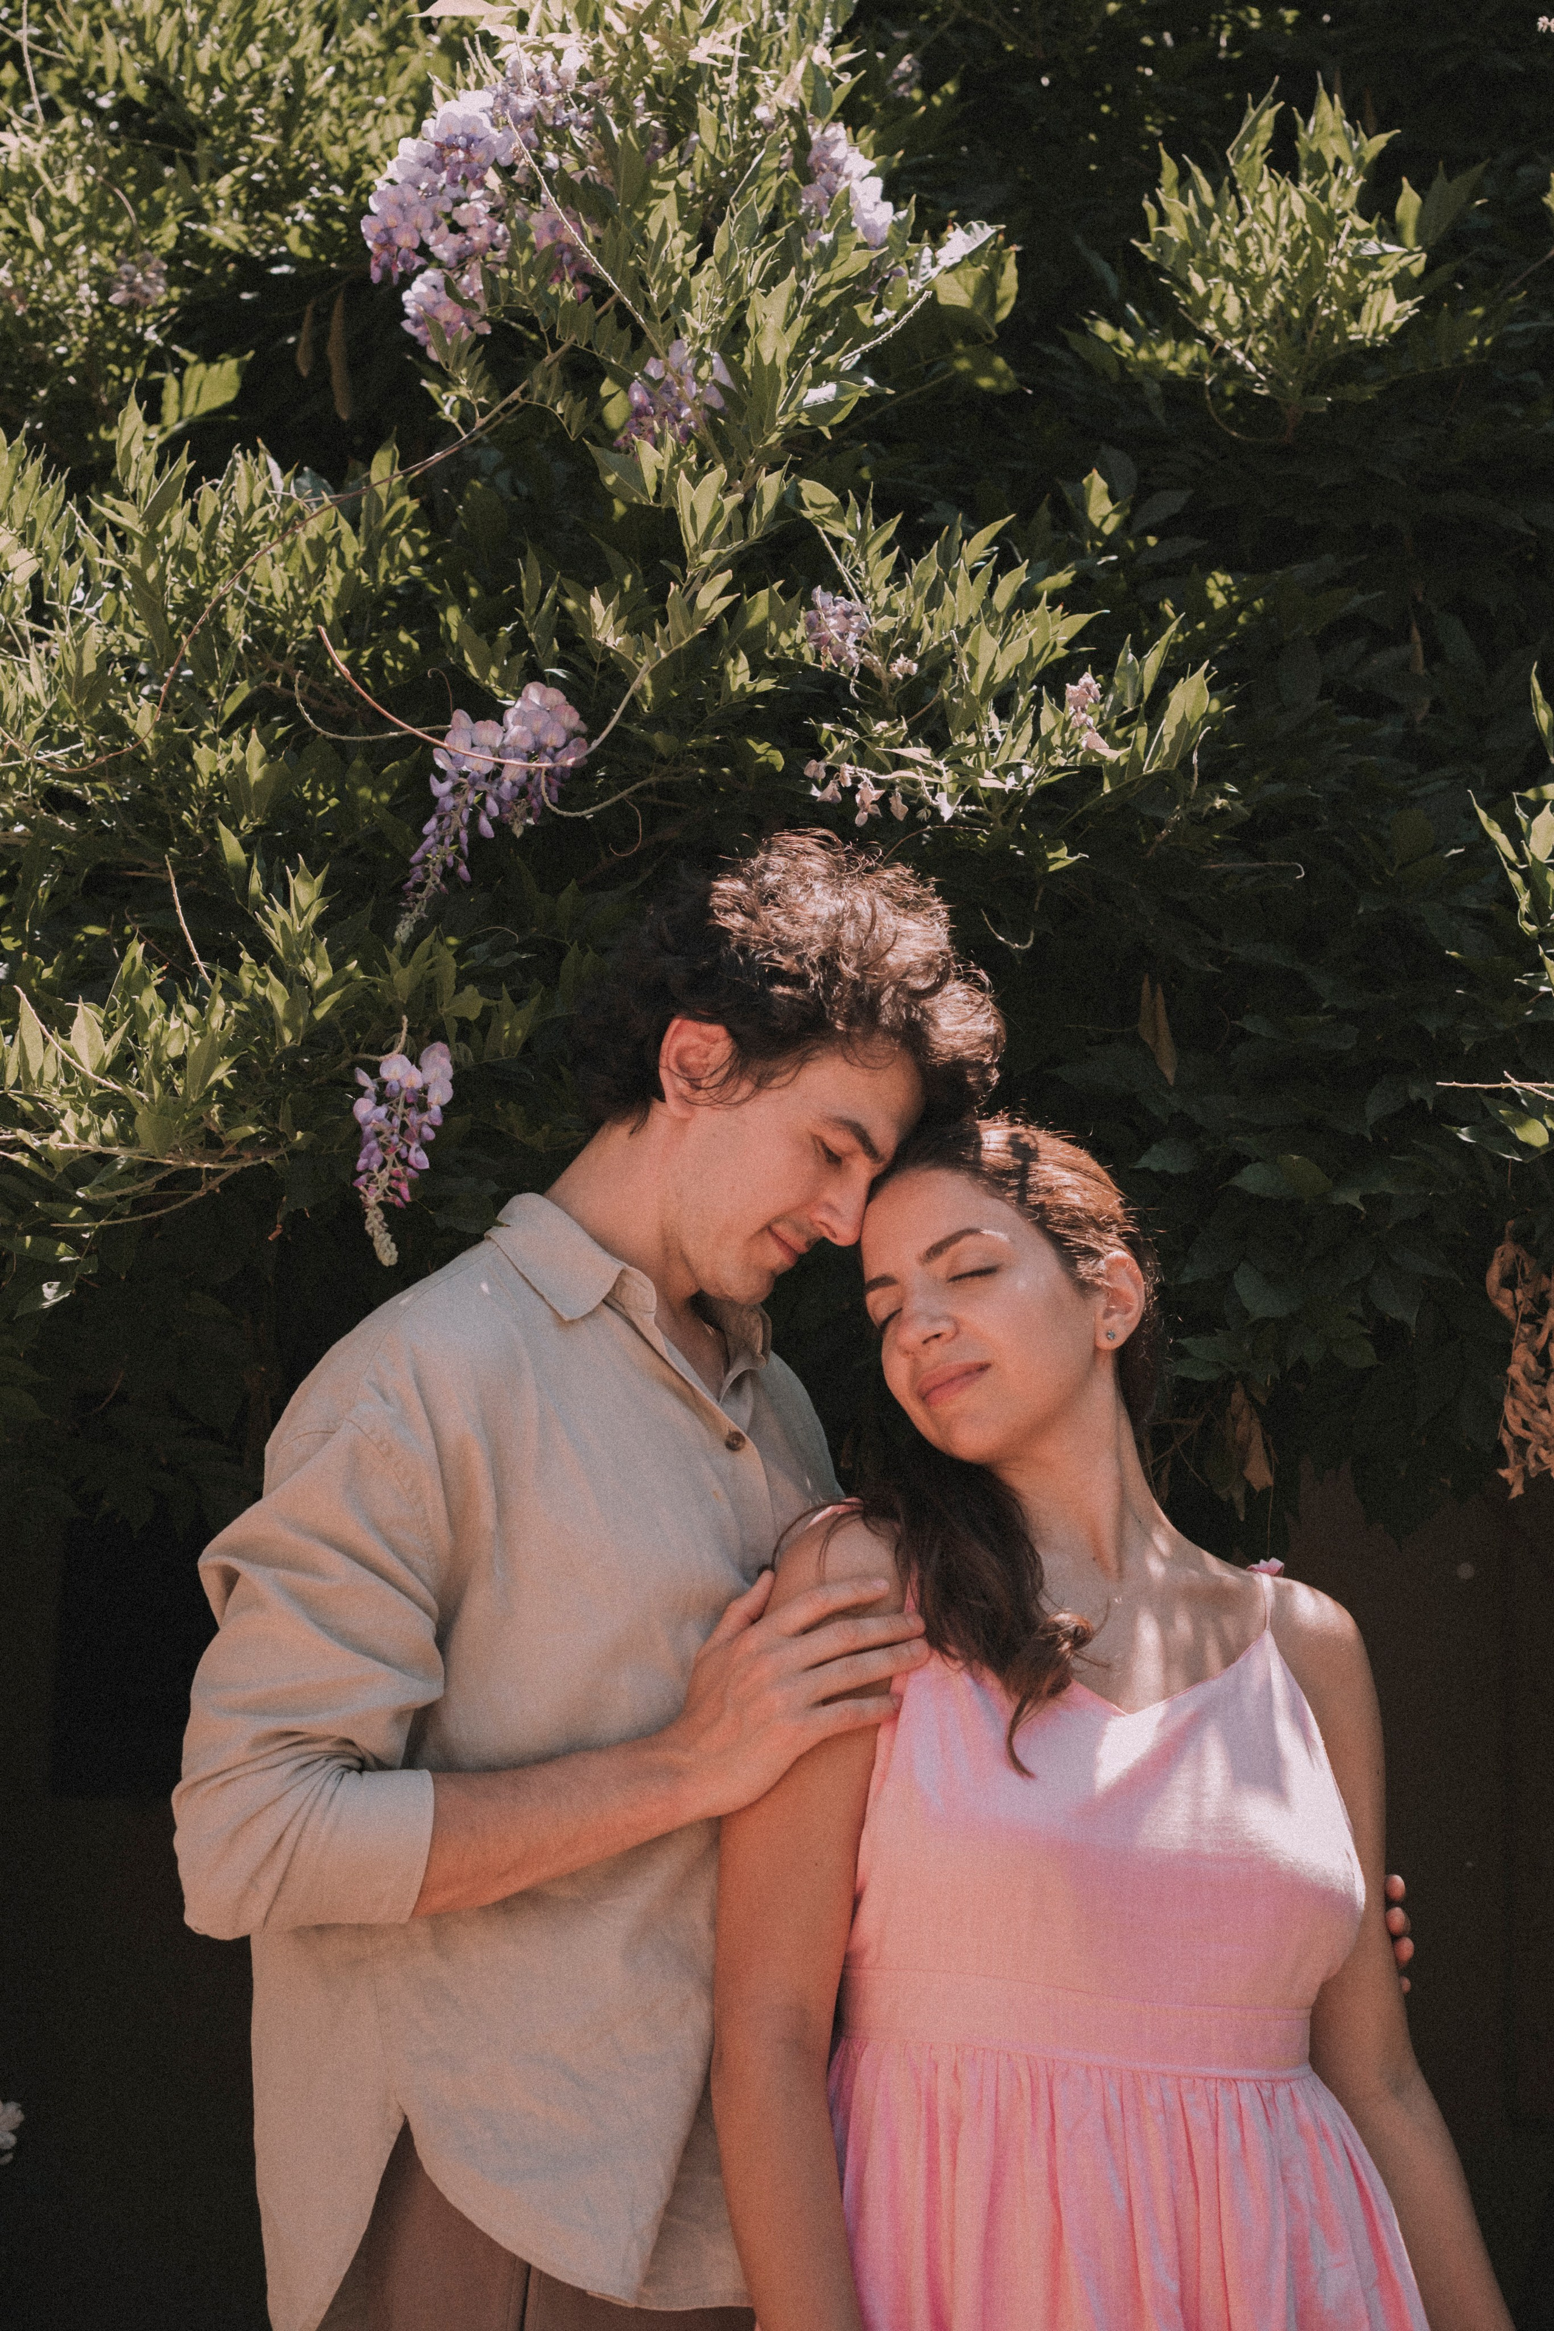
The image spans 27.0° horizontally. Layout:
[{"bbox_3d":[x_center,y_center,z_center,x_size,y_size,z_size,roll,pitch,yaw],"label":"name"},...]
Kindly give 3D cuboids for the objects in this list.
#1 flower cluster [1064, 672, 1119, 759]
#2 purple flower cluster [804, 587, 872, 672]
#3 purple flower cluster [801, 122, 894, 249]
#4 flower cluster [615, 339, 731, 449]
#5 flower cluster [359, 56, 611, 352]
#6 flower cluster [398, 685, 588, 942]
[{"bbox_3d":[0.225,-0.321,2.300,0.040,0.060,0.036,0,-2,0],"label":"flower cluster"},{"bbox_3d":[0.044,-0.384,2.320,0.048,0.059,0.046,0,-2,0],"label":"purple flower cluster"},{"bbox_3d":[0.054,-0.742,2.450,0.070,0.095,0.065,0,-2,0],"label":"purple flower cluster"},{"bbox_3d":[-0.076,-0.567,2.380,0.086,0.079,0.070,0,-2,0],"label":"flower cluster"},{"bbox_3d":[-0.223,-0.731,2.450,0.183,0.223,0.155,0,-2,0],"label":"flower cluster"},{"bbox_3d":[-0.198,-0.244,2.250,0.132,0.176,0.105,0,-2,0],"label":"flower cluster"}]

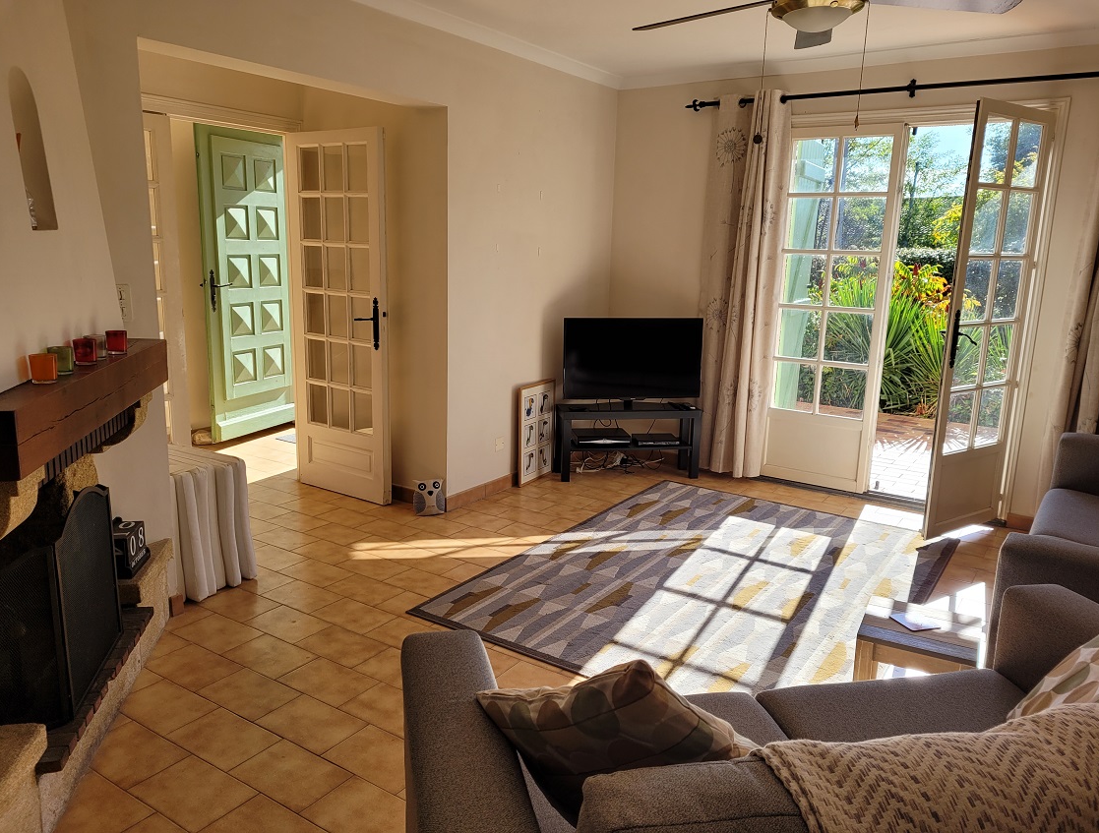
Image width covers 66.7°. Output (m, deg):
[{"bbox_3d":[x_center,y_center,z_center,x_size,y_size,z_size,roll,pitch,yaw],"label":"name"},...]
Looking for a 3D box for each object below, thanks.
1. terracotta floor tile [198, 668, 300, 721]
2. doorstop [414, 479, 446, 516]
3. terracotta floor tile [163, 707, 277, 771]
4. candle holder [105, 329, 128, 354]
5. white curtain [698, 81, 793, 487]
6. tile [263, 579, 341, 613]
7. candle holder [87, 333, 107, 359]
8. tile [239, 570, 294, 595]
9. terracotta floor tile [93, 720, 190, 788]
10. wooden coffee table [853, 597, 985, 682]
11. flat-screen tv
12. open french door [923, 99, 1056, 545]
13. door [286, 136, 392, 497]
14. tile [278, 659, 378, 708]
[{"bbox_3d":[-0.995,0.922,2.766,0.297,0.010,0.202,9,14,32],"label":"terracotta floor tile"},{"bbox_3d":[-0.659,0.438,4.565,0.163,0.192,0.085,-4,14,-24],"label":"doorstop"},{"bbox_3d":[-0.982,0.975,2.520,0.297,0.010,0.202,9,14,32],"label":"terracotta floor tile"},{"bbox_3d":[-1.391,-0.238,2.682,0.056,0.071,0.056,-3,13,-19],"label":"candle holder"},{"bbox_3d":[1.189,-0.782,5.226,0.470,2.370,0.140,9,14,32],"label":"white curtain"},{"bbox_3d":[-1.035,0.764,3.506,0.300,0.010,0.200,9,15,32],"label":"tile"},{"bbox_3d":[-1.399,-0.214,2.571,0.056,0.071,0.056,-3,13,-19],"label":"candle holder"},{"bbox_3d":[-1.287,0.722,3.663,0.300,0.010,0.200,9,15,32],"label":"tile"},{"bbox_3d":[-1.227,0.992,2.447,0.300,0.010,0.200,9,15,32],"label":"terracotta floor tile"},{"bbox_3d":[1.040,0.821,2.399,0.300,0.470,0.305,8,14,27],"label":"wooden coffee table"},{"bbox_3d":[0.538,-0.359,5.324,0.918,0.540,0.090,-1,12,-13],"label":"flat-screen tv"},{"bbox_3d":[2.287,-0.459,4.364,0.668,2.198,0.050,-6,14,-32],"label":"open french door"},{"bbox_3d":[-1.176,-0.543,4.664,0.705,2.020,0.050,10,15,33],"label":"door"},{"bbox_3d":[-0.755,0.911,2.854,0.297,0.010,0.202,9,14,32],"label":"tile"}]

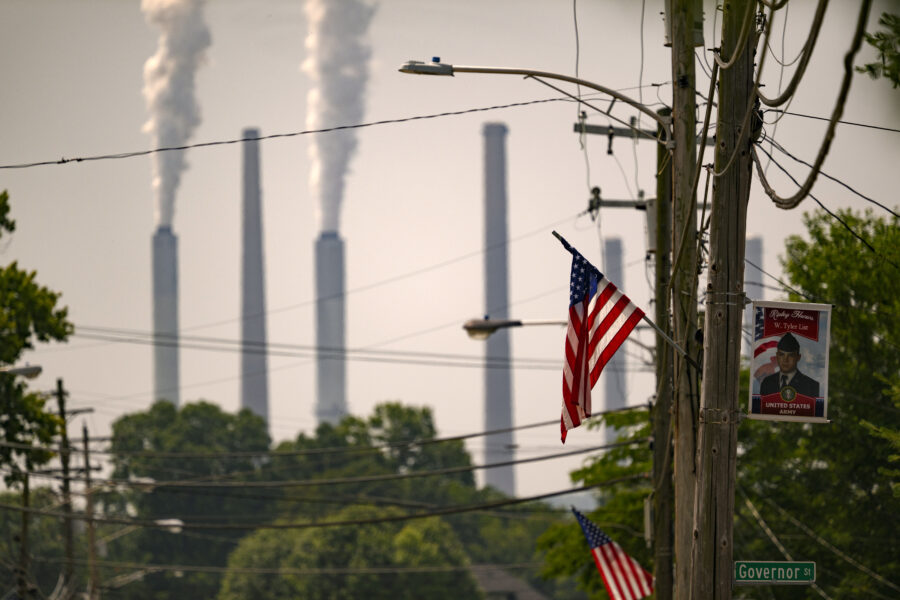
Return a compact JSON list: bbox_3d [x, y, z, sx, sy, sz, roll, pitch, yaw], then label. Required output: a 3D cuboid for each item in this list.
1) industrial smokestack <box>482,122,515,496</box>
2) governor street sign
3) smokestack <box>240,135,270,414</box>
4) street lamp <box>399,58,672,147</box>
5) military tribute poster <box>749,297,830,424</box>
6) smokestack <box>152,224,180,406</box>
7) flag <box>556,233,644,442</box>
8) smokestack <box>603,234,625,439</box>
[{"bbox_3d":[22.029,45.171,4450.000,15.000,247.000,15.000,-1,-2,0],"label":"industrial smokestack"},{"bbox_3d":[2.527,2.112,77.500,0.625,0.165,0.020,1,-2,0],"label":"governor street sign"},{"bbox_3d":[-86.871,46.506,4450.000,16.500,246.000,16.500,-1,-2,0],"label":"smokestack"},{"bbox_3d":[0.941,-2.173,110.000,3.000,0.960,0.300,-1,-2,0],"label":"street lamp"},{"bbox_3d":[2.635,0.477,77.500,0.610,0.910,0.030,3,-2,0],"label":"military tribute poster"},{"bbox_3d":[-125.411,68.313,4450.000,11.500,202.000,11.500,-1,-2,0],"label":"smokestack"},{"bbox_3d":[1.166,0.291,77.500,0.690,1.630,0.400,-1,-2,0],"label":"flag"},{"bbox_3d":[80.759,77.364,4850.000,12.000,215.000,12.000,-1,-2,0],"label":"smokestack"}]

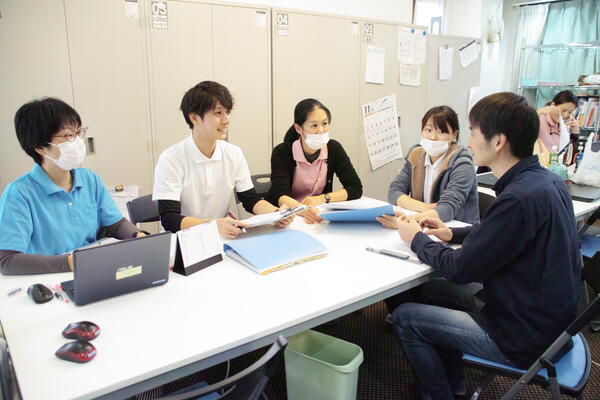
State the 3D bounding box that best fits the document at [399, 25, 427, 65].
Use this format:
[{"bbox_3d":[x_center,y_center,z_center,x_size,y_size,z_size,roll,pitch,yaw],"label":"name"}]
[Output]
[{"bbox_3d":[1.021,-1.398,4.057,0.320,0.305,0.008,-8,15,-32],"label":"document"}]

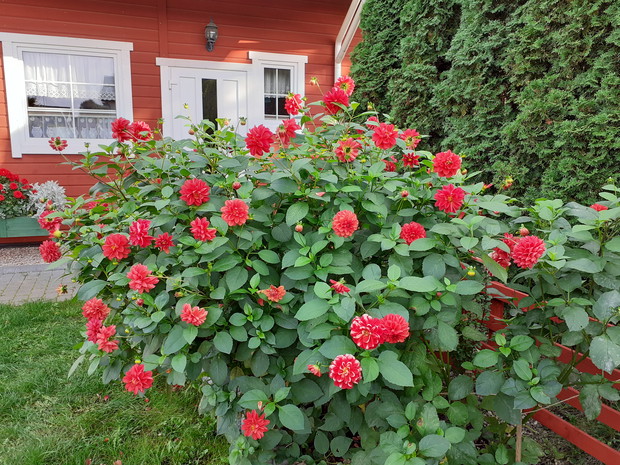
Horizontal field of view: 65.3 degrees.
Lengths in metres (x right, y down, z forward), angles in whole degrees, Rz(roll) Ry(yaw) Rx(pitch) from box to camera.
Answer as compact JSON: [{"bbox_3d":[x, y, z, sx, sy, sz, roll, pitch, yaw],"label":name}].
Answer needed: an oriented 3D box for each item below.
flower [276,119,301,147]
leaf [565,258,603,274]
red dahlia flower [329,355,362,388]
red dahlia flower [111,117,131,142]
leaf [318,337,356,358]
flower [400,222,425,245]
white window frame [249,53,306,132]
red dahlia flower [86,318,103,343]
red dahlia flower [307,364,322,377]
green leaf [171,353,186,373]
[{"bbox_3d":[-0.082,-0.383,1.850,0.065,0.100,0.098,8,4,-28],"label":"flower"},{"bbox_3d":[0.848,0.105,1.500,0.117,0.018,0.060,0,19,10],"label":"leaf"},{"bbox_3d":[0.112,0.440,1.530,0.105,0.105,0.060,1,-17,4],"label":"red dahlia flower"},{"bbox_3d":[-0.791,-0.432,2.030,0.062,0.105,0.100,0,7,39],"label":"red dahlia flower"},{"bbox_3d":[0.089,0.373,1.570,0.126,0.020,0.085,-1,53,3],"label":"leaf"},{"bbox_3d":[0.354,0.007,1.652,0.089,0.089,0.056,2,-14,6],"label":"flower"},{"bbox_3d":[-0.402,-1.838,6.472,0.813,1.071,0.100,-3,10,-20],"label":"white window frame"},{"bbox_3d":[-0.776,0.355,1.750,0.083,0.086,0.050,7,-5,38],"label":"red dahlia flower"},{"bbox_3d":[0.013,0.391,1.372,0.032,0.044,0.043,-47,32,-22],"label":"red dahlia flower"},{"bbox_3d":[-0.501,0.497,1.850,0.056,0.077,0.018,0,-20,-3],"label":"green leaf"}]

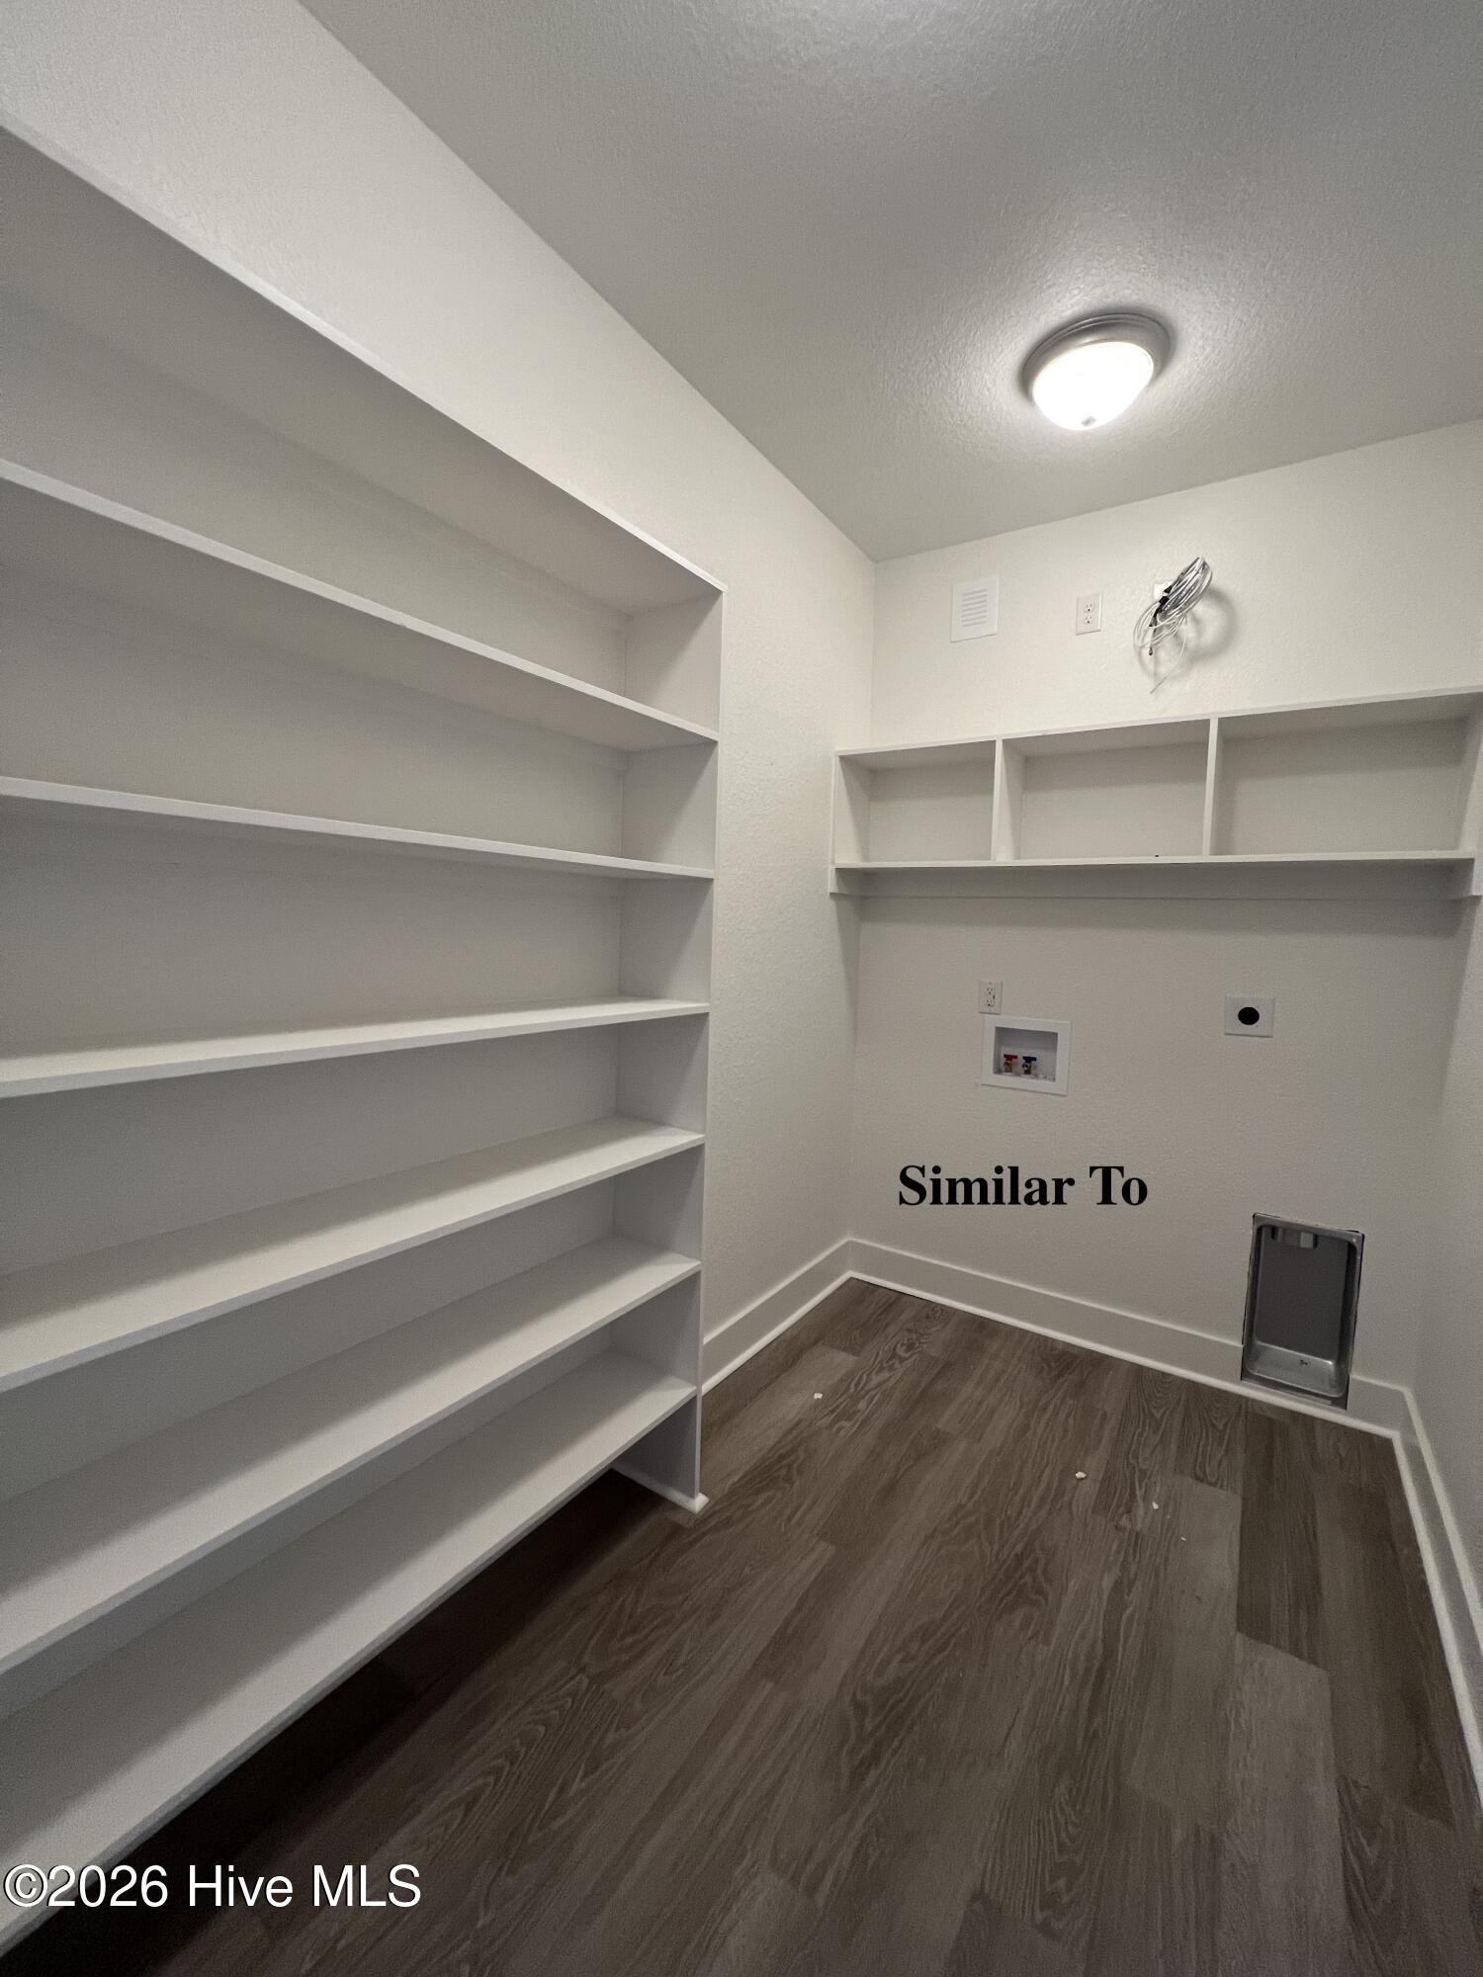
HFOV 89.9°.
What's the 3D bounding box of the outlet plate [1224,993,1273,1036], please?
[{"bbox_3d":[1.511,0.086,2.209,0.118,0.115,0.012,5,5,31],"label":"outlet plate"}]

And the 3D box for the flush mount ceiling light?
[{"bbox_3d":[0.828,-1.409,1.757,0.322,0.125,0.322,5,5,31],"label":"flush mount ceiling light"}]

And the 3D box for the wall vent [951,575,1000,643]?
[{"bbox_3d":[0.801,-1.305,2.555,0.157,0.190,0.015,5,5,31],"label":"wall vent"}]

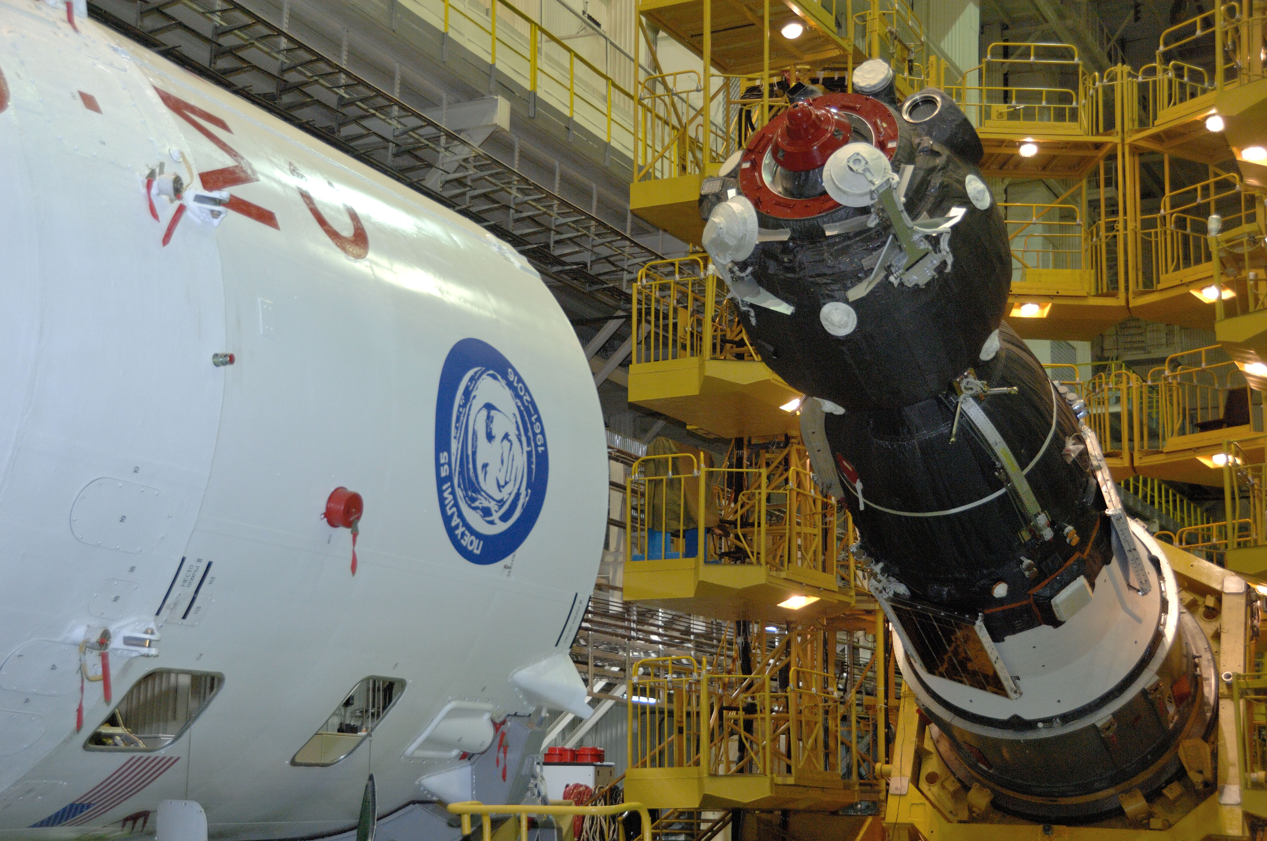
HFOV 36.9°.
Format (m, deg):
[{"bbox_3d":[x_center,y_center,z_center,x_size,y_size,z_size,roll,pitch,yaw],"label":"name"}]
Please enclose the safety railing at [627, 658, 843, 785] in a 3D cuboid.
[{"bbox_3d":[1.210,3.350,20.900,1.420,1.250,2.400,-6,-14,32],"label":"safety railing"}]

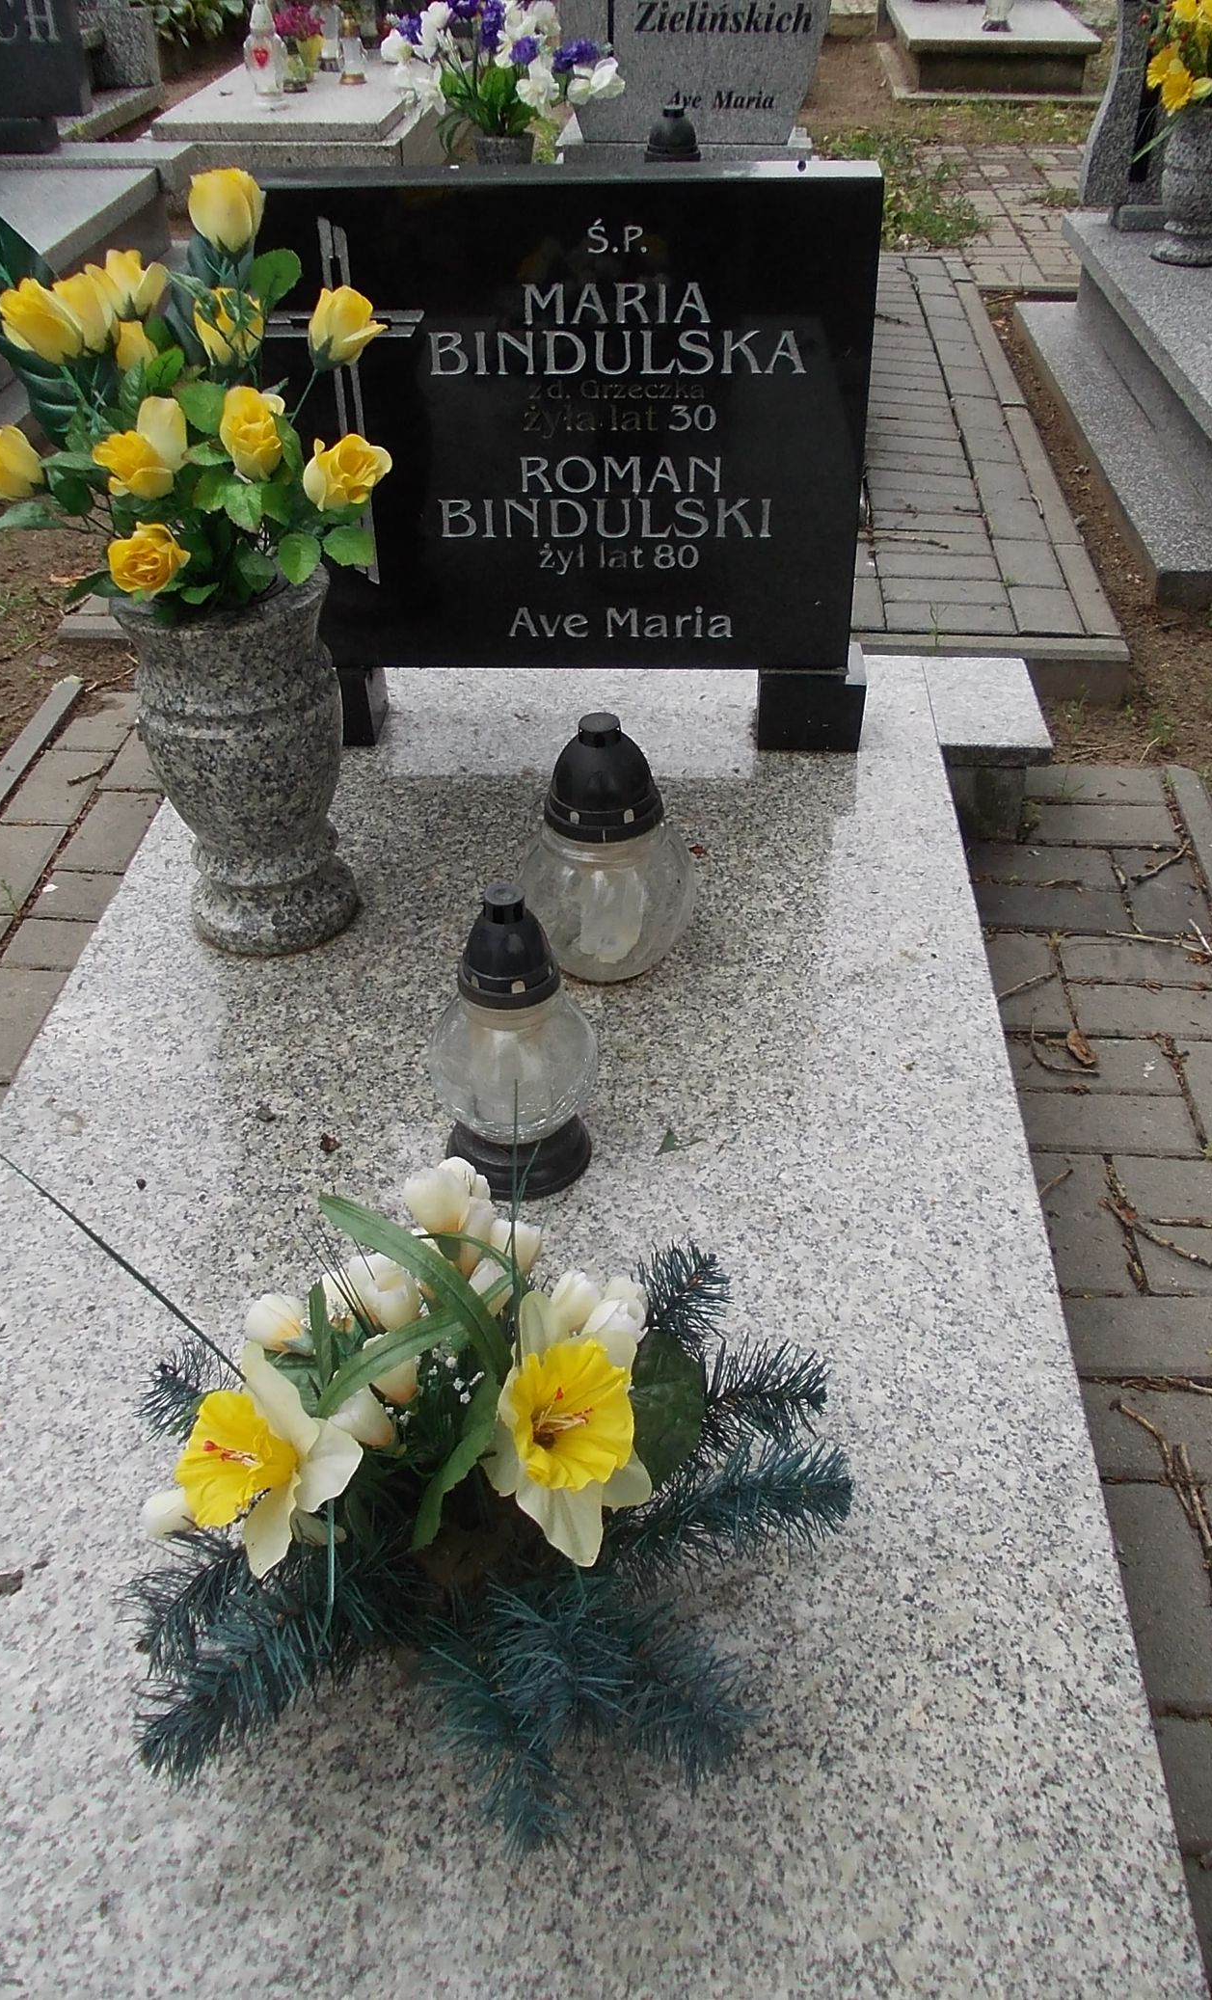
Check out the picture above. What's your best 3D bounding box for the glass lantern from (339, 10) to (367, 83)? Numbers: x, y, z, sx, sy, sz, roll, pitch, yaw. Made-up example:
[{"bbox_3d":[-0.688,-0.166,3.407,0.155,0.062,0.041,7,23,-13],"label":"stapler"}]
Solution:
[{"bbox_3d":[-0.767,-2.845,4.837,0.082,0.181,0.082,2,38,4],"label":"glass lantern"}]

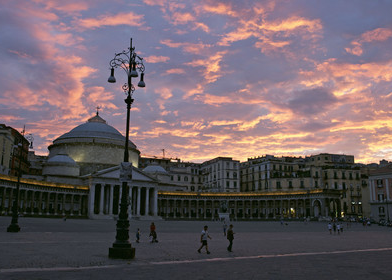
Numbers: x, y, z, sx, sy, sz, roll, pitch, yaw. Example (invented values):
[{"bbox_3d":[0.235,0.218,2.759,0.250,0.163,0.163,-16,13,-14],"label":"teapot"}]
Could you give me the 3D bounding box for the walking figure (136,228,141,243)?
[{"bbox_3d":[-4.874,8.145,33.699,0.380,1.110,0.330,-2,-12,10],"label":"walking figure"}]

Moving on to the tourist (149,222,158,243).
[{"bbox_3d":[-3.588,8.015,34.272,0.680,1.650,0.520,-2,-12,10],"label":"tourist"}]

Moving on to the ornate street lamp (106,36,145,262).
[{"bbox_3d":[-4.035,0.103,22.714,2.150,12.750,2.150,0,-12,0],"label":"ornate street lamp"}]

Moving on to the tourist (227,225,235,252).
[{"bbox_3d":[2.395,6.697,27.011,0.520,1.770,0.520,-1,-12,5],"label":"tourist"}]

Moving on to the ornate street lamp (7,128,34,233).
[{"bbox_3d":[-21.198,4.497,47.747,2.200,12.800,2.200,0,-12,0],"label":"ornate street lamp"}]

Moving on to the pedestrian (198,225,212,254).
[{"bbox_3d":[0.582,6.345,25.235,0.840,1.690,0.550,-3,-12,15],"label":"pedestrian"}]

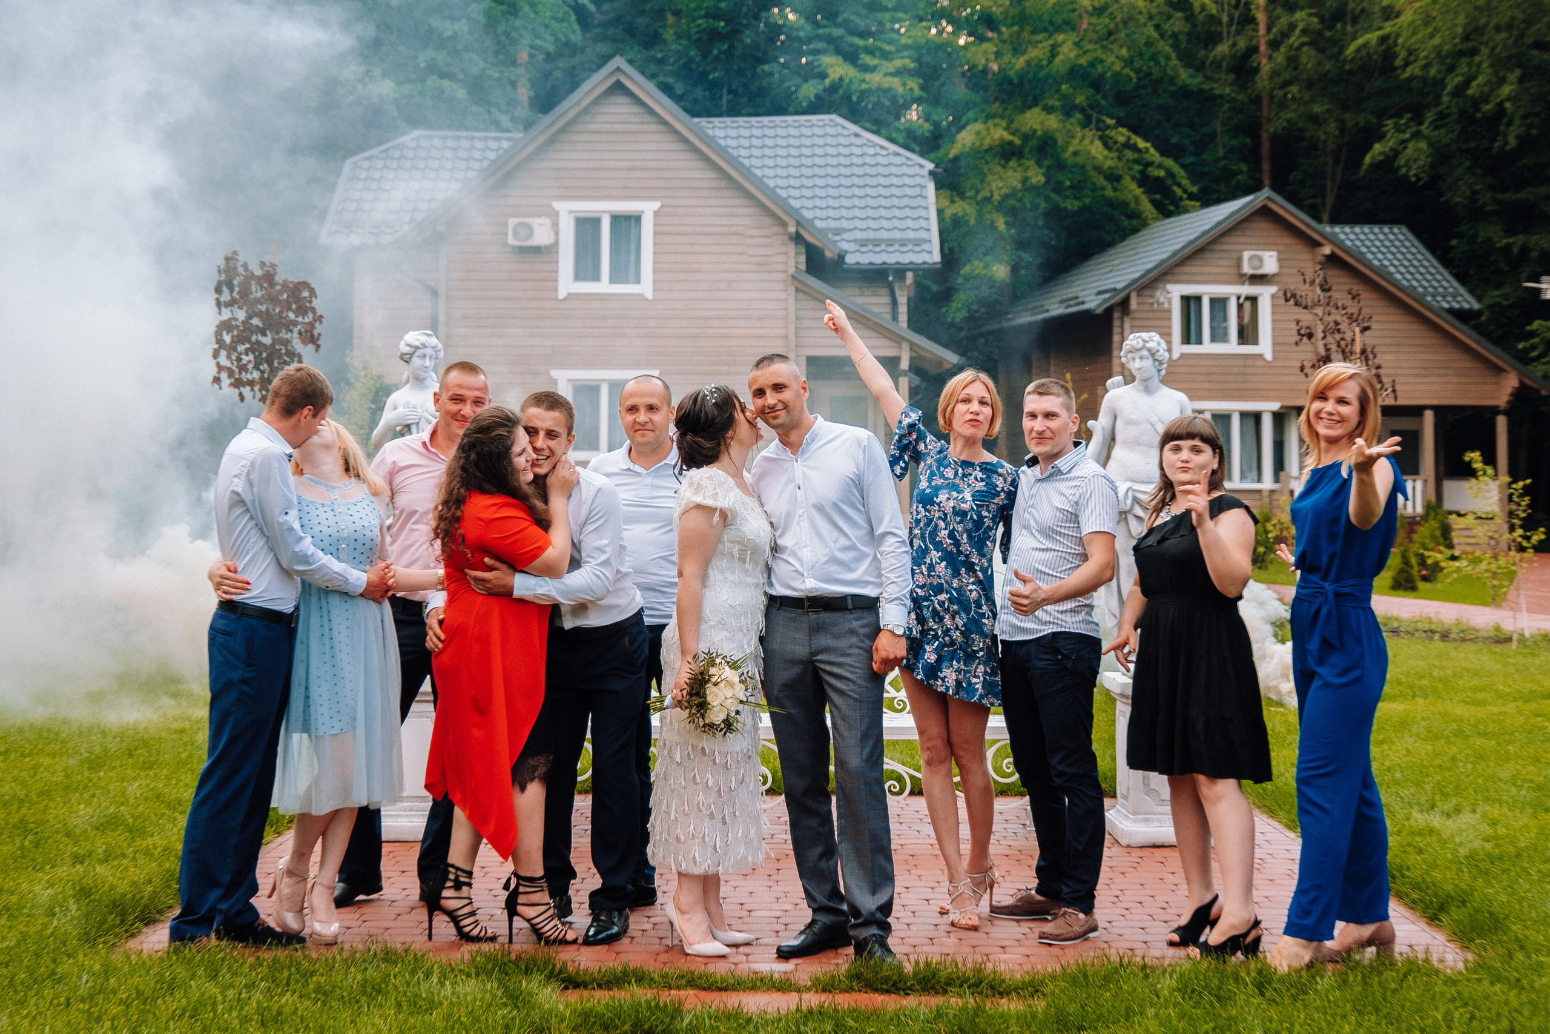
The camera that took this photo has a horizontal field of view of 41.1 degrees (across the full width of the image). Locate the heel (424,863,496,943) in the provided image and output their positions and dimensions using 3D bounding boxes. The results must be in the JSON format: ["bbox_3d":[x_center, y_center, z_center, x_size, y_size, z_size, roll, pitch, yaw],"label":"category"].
[{"bbox_3d":[-0.974,1.183,6.428,0.220,0.245,0.085,0,1,-3],"label":"heel"}]

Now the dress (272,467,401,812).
[{"bbox_3d":[-1.372,0.400,6.486,0.420,1.070,0.370,0,1,-9],"label":"dress"}]

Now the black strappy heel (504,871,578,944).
[{"bbox_3d":[-0.717,1.194,6.378,0.225,0.230,0.085,0,1,-3],"label":"black strappy heel"}]

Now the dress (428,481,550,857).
[{"bbox_3d":[-0.874,0.482,6.360,0.420,1.150,0.430,0,1,-6],"label":"dress"}]

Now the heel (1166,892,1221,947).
[{"bbox_3d":[1.299,1.238,6.398,0.225,0.145,0.085,-1,1,-33],"label":"heel"}]

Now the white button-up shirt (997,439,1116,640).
[{"bbox_3d":[0.907,0.076,6.662,0.330,0.650,0.470,-1,1,-44],"label":"white button-up shirt"}]

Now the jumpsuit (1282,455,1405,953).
[{"bbox_3d":[1.680,0.532,6.120,0.390,1.420,0.340,1,1,37],"label":"jumpsuit"}]

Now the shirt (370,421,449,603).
[{"bbox_3d":[-1.118,-0.014,7.000,0.520,0.620,0.300,0,1,9],"label":"shirt"}]

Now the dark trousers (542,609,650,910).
[{"bbox_3d":[-0.574,0.782,6.600,0.390,0.980,0.330,0,1,19],"label":"dark trousers"}]

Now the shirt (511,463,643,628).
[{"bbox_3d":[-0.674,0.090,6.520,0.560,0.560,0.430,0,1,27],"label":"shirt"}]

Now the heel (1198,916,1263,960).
[{"bbox_3d":[1.338,1.251,6.130,0.220,0.135,0.085,0,1,-26],"label":"heel"}]

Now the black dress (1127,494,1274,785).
[{"bbox_3d":[1.284,0.368,6.250,0.450,0.880,0.350,0,1,19],"label":"black dress"}]

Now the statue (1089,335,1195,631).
[{"bbox_3d":[1.454,-0.055,8.200,0.470,1.360,0.380,0,1,5],"label":"statue"}]

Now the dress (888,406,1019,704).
[{"bbox_3d":[0.581,0.123,6.682,0.430,0.960,0.310,0,1,9],"label":"dress"}]

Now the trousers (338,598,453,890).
[{"bbox_3d":[-1.258,0.778,7.112,0.480,1.000,0.290,0,1,-3],"label":"trousers"}]

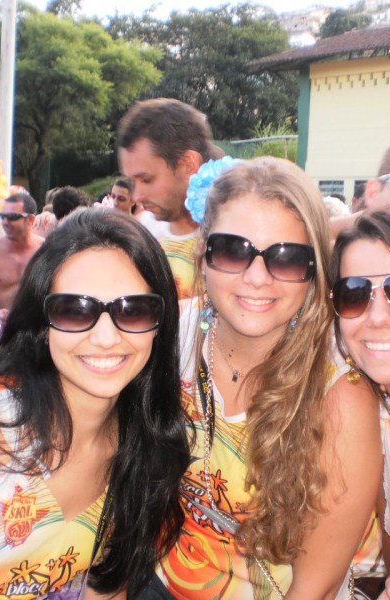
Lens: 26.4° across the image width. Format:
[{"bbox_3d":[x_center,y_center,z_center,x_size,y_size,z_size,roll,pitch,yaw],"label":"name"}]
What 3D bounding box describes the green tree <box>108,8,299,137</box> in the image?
[{"bbox_3d":[0.219,-6.714,28.000,5.900,6.000,5.500,2,6,0],"label":"green tree"}]

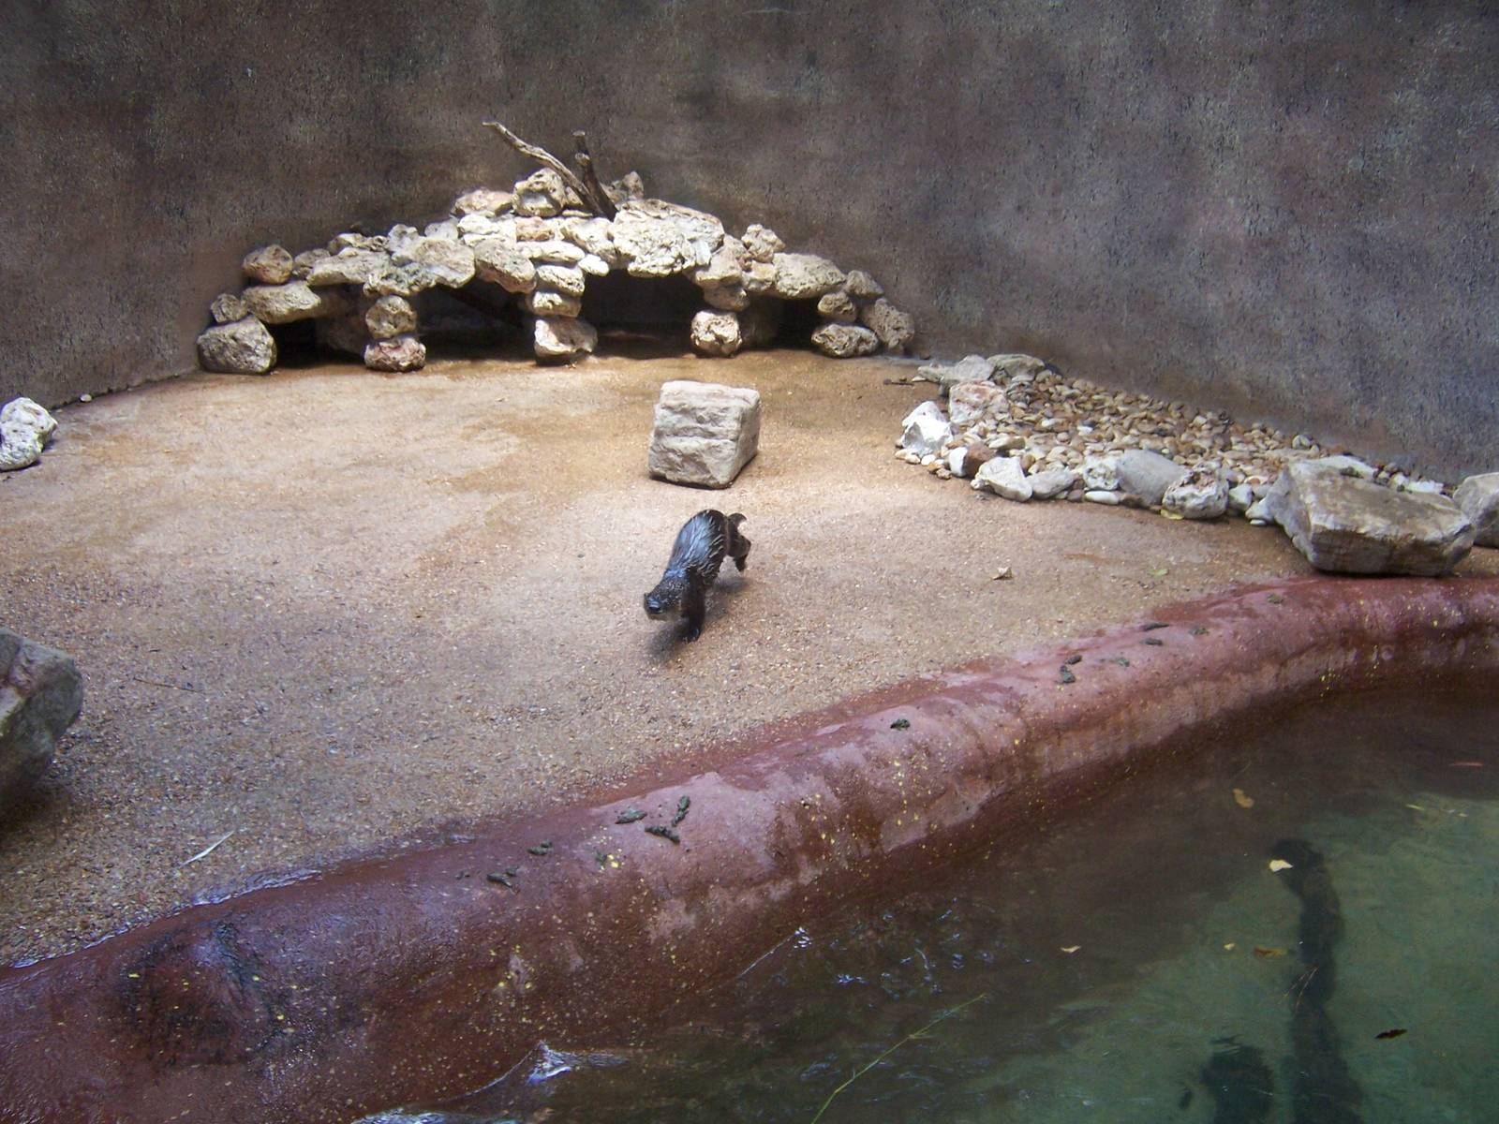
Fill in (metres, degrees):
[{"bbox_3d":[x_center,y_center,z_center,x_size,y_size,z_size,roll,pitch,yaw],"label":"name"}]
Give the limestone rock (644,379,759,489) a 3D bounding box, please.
[{"bbox_3d":[-0.168,-0.473,5.232,0.335,0.262,0.310,6,27,13],"label":"limestone rock"}]

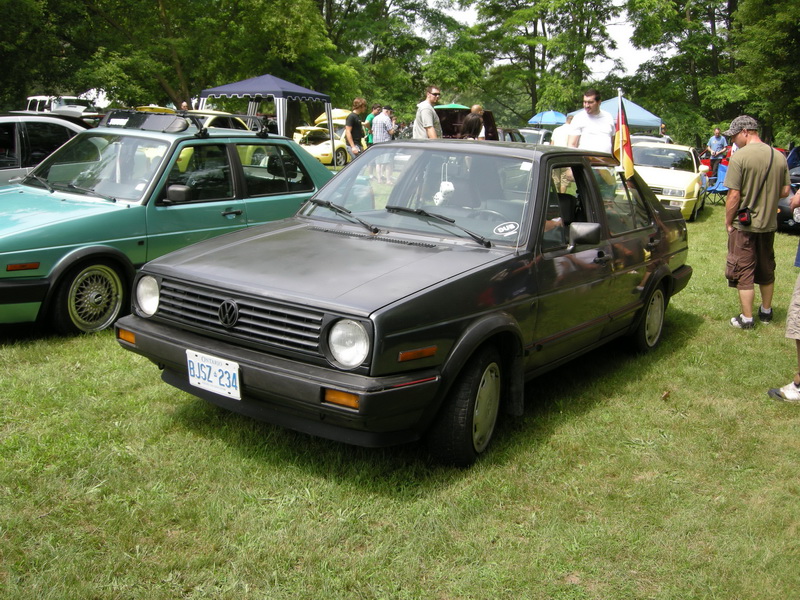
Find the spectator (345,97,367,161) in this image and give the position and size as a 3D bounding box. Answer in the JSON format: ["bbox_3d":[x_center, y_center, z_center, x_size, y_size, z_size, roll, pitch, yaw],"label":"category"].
[{"bbox_3d":[-0.792,-2.667,14.982,0.420,1.810,0.550,7,13,21],"label":"spectator"}]

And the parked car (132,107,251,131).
[{"bbox_3d":[-4.495,-3.544,18.949,1.740,1.530,4.100,7,12,20],"label":"parked car"}]

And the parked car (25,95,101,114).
[{"bbox_3d":[-11.691,-6.039,28.650,1.820,1.760,4.500,-7,15,-36],"label":"parked car"}]

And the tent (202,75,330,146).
[{"bbox_3d":[-3.608,-4.883,22.742,2.850,2.480,2.850,7,12,22],"label":"tent"}]

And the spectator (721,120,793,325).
[{"bbox_3d":[2.815,-0.642,6.611,0.530,1.700,0.380,-2,13,-18],"label":"spectator"}]

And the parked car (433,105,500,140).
[{"bbox_3d":[1.449,-2.964,17.354,1.680,1.560,4.000,4,12,10],"label":"parked car"}]

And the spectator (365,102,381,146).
[{"bbox_3d":[-0.622,-3.747,20.067,0.380,1.780,0.520,9,14,29],"label":"spectator"}]

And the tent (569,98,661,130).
[{"bbox_3d":[7.331,-5.761,28.742,3.050,2.660,3.050,5,13,13],"label":"tent"}]

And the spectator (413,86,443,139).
[{"bbox_3d":[0.362,-2.103,11.880,0.400,1.850,0.550,4,11,6],"label":"spectator"}]

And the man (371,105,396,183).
[{"bbox_3d":[-0.370,-3.603,19.271,0.520,1.750,0.420,12,15,41],"label":"man"}]

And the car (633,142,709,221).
[{"bbox_3d":[4.700,-2.200,15.200,1.680,1.310,4.050,7,13,22],"label":"car"}]

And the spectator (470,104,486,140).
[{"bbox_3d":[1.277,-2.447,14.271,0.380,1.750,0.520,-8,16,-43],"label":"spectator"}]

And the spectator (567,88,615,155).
[{"bbox_3d":[1.700,-0.992,7.700,0.580,1.820,0.360,7,13,20],"label":"spectator"}]

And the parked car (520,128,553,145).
[{"bbox_3d":[5.316,-5.970,32.749,1.760,1.530,4.400,8,13,27],"label":"parked car"}]

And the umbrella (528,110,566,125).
[{"bbox_3d":[6.464,-7.073,36.224,1.900,2.300,1.900,2,11,0],"label":"umbrella"}]

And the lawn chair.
[{"bbox_3d":[7.053,-2.561,18.388,0.620,0.900,0.820,-8,15,-41],"label":"lawn chair"}]

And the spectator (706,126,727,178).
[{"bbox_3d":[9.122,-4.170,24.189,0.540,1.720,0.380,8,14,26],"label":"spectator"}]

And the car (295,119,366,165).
[{"bbox_3d":[-2.012,-4.816,25.333,1.780,1.360,4.300,7,12,24],"label":"car"}]

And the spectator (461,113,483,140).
[{"bbox_3d":[1.012,-1.903,12.158,0.460,1.620,0.360,6,12,19],"label":"spectator"}]

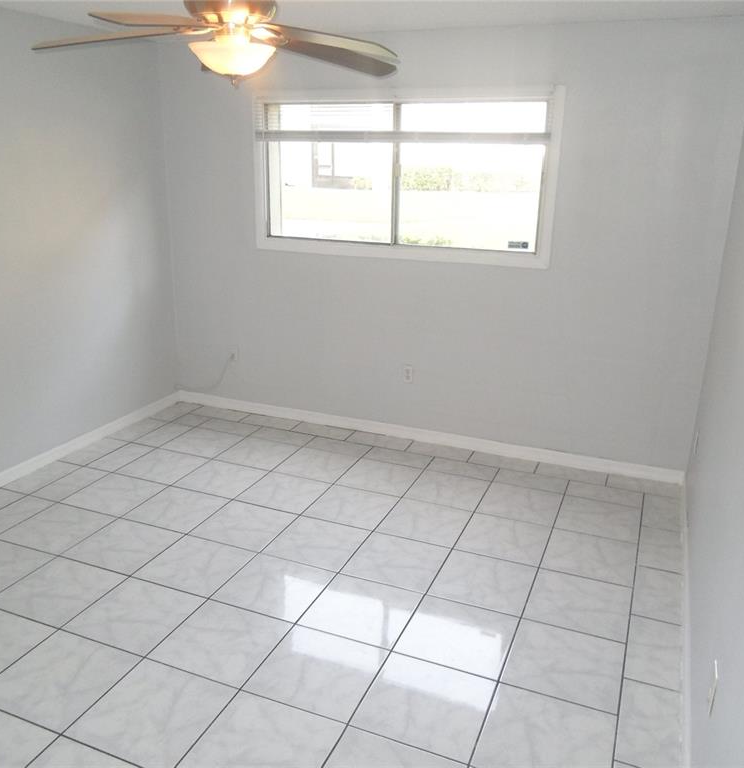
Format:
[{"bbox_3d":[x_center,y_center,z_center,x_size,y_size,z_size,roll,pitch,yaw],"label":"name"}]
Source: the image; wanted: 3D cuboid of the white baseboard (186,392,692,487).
[{"bbox_3d":[0.176,0.317,4.673,3.477,0.084,0.018,8,19,21],"label":"white baseboard"}]

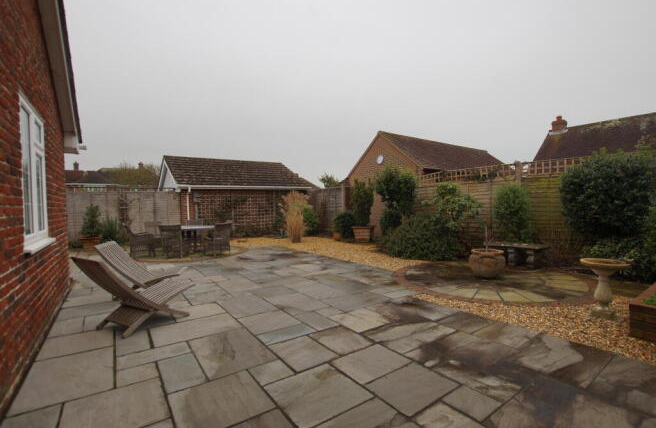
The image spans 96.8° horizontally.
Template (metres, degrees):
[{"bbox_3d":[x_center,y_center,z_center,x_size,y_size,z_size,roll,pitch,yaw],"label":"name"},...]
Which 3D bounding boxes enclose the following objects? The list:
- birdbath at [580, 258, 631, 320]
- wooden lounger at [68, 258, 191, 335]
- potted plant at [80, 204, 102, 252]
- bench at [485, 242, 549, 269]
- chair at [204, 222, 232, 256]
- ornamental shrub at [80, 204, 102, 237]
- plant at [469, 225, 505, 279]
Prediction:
[{"bbox_3d":[3.337,0.901,3.500,0.450,0.640,0.450,0,2,44],"label":"birdbath"},{"bbox_3d":[-2.209,0.871,3.389,0.580,0.820,1.030,0,2,31],"label":"wooden lounger"},{"bbox_3d":[-7.119,0.414,8.750,0.550,1.420,0.530,-2,2,-36],"label":"potted plant"},{"bbox_3d":[3.997,0.901,6.195,0.420,0.440,1.080,-2,2,-41],"label":"bench"},{"bbox_3d":[-3.021,0.673,8.000,0.640,0.870,0.620,0,2,18],"label":"chair"},{"bbox_3d":[-7.875,0.216,9.700,0.600,1.050,0.600,-2,2,-37],"label":"ornamental shrub"},{"bbox_3d":[2.882,0.662,5.280,0.600,0.950,0.600,-1,2,0],"label":"plant"}]

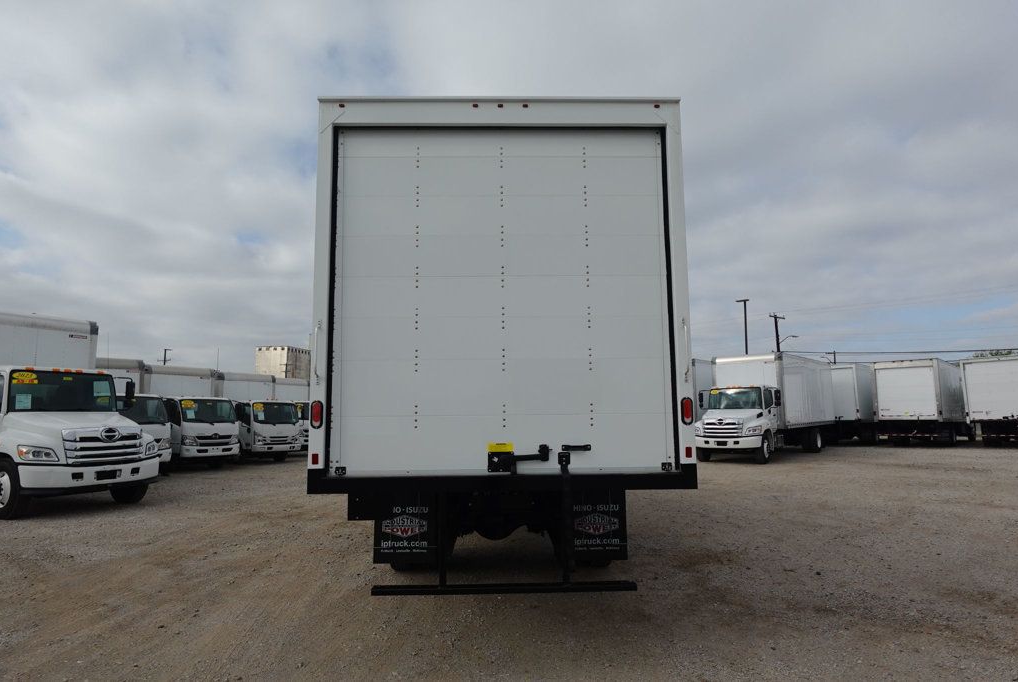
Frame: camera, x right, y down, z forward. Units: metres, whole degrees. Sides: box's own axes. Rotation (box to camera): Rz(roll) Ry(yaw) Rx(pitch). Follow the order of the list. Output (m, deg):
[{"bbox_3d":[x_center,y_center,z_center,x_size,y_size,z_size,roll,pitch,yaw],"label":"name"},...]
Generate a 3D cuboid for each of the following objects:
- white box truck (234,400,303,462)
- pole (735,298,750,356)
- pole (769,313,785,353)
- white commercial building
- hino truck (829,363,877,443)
[{"bbox_3d":[-11.900,3.250,24.300,7.000,3.400,2.400,-4,-7,37],"label":"white box truck"},{"bbox_3d":[17.950,1.740,43.000,1.000,9.800,0.400,0,-5,0],"label":"pole"},{"bbox_3d":[25.250,2.630,53.000,2.200,10.400,0.400,1,-6,-32],"label":"pole"},{"bbox_3d":[-78.600,12.800,197.400,12.200,20.500,15.500,-1,-5,10],"label":"white commercial building"},{"bbox_3d":[19.100,3.450,31.500,2.450,3.800,9.300,-5,-7,43],"label":"hino truck"}]

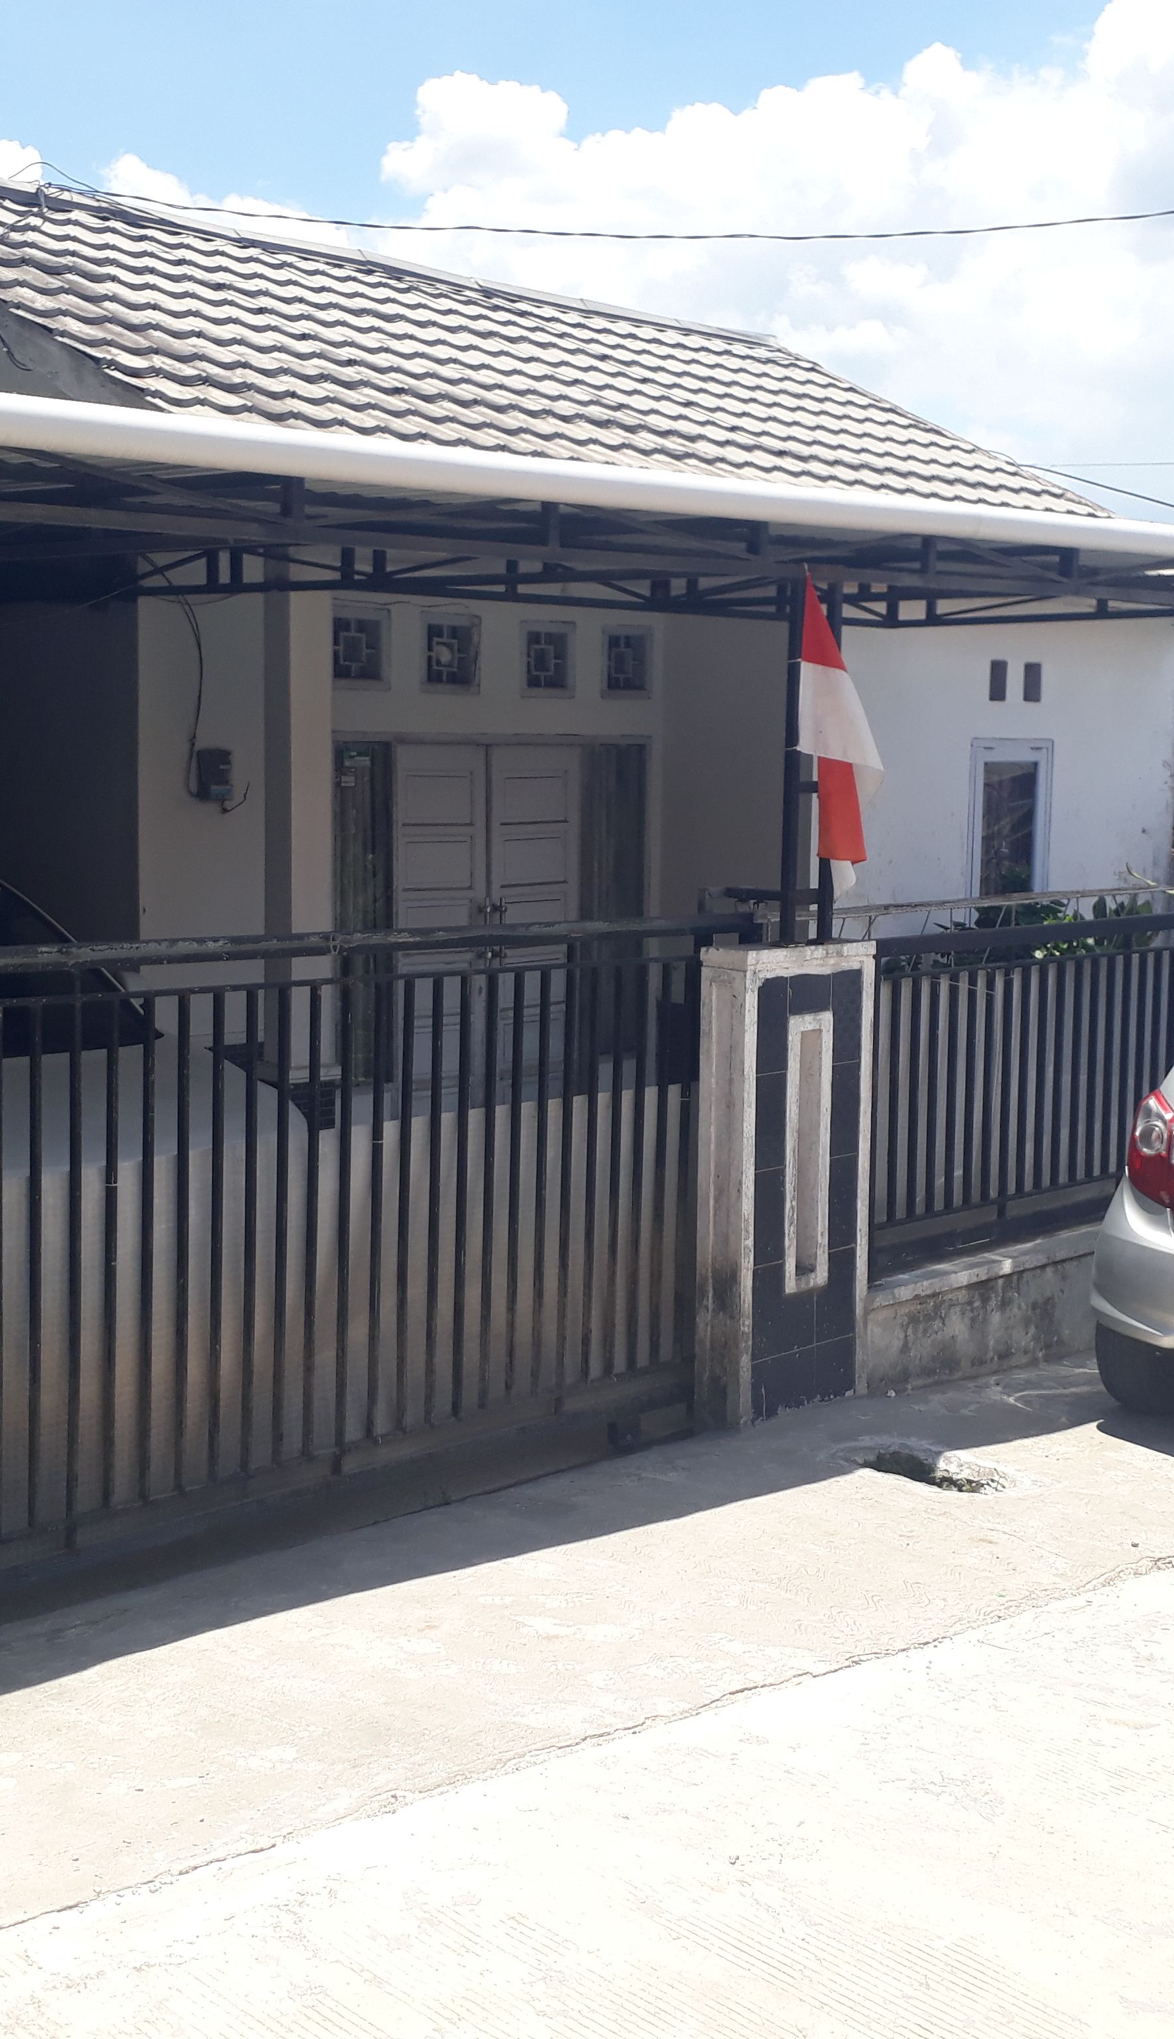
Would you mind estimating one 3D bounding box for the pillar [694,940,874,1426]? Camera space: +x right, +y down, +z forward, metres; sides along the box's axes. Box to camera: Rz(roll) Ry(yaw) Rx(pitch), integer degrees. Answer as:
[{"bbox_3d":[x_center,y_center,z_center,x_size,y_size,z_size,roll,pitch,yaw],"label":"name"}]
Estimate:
[{"bbox_3d":[0.611,0.493,6.568,0.538,1.459,0.214,-5,9,-41],"label":"pillar"}]

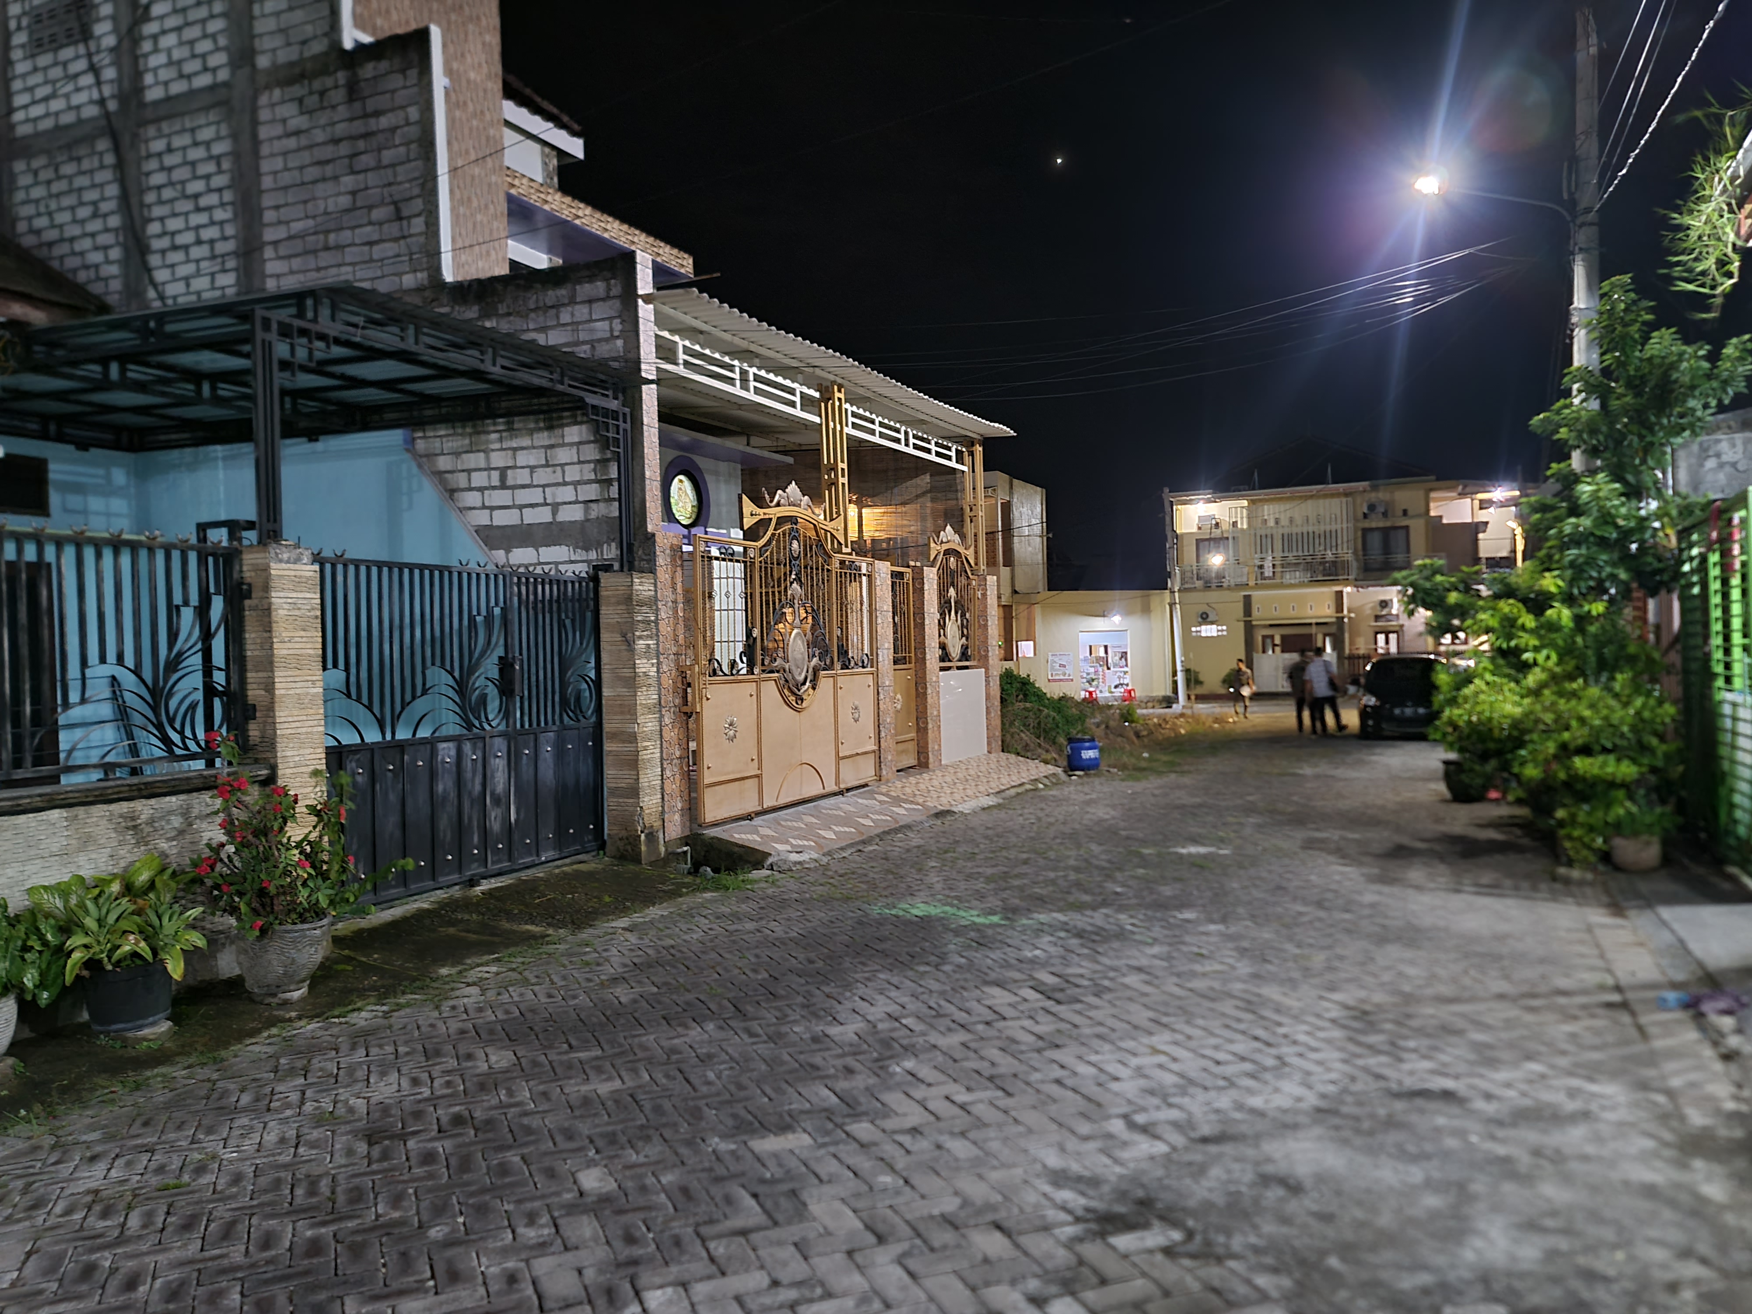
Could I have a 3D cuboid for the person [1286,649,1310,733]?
[{"bbox_3d":[8.210,0.652,24.600,0.480,1.650,0.380,-1,0,25],"label":"person"}]

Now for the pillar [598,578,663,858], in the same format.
[{"bbox_3d":[-1.880,0.471,9.731,0.330,2.220,0.300,-1,0,25],"label":"pillar"}]

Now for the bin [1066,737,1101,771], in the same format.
[{"bbox_3d":[2.762,1.290,16.800,0.430,0.450,0.430,-2,0,0],"label":"bin"}]

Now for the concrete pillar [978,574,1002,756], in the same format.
[{"bbox_3d":[1.419,0.095,16.941,0.350,2.340,0.400,-1,0,25],"label":"concrete pillar"}]

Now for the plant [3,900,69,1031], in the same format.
[{"bbox_3d":[-3.700,1.318,5.450,0.430,0.540,0.400,-2,0,-34],"label":"plant"}]

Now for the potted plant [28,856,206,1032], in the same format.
[{"bbox_3d":[-3.379,1.259,5.659,0.620,0.720,0.660,-1,0,25],"label":"potted plant"}]

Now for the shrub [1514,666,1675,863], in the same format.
[{"bbox_3d":[4.917,0.725,8.650,1.080,1.230,1.000,-2,0,30],"label":"shrub"}]

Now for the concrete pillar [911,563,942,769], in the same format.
[{"bbox_3d":[0.517,0.137,14.979,0.350,2.350,0.400,-1,0,25],"label":"concrete pillar"}]

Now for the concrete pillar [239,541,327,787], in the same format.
[{"bbox_3d":[-3.209,0.526,6.828,0.320,2.220,0.320,-1,0,25],"label":"concrete pillar"}]

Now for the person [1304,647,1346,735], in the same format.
[{"bbox_3d":[8.547,0.654,24.200,0.600,1.650,0.600,-2,0,17],"label":"person"}]

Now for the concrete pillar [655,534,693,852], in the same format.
[{"bbox_3d":[-1.673,0.218,9.750,0.250,2.380,0.390,-2,0,24],"label":"concrete pillar"}]

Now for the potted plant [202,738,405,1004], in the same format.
[{"bbox_3d":[-2.671,0.967,5.900,0.930,1.180,0.760,-2,0,-25],"label":"potted plant"}]

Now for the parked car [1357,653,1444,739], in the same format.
[{"bbox_3d":[10.485,0.679,24.717,1.690,1.530,4.000,-1,0,25],"label":"parked car"}]

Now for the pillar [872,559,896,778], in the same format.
[{"bbox_3d":[-0.011,0.151,13.700,0.250,2.360,0.410,-2,0,24],"label":"pillar"}]

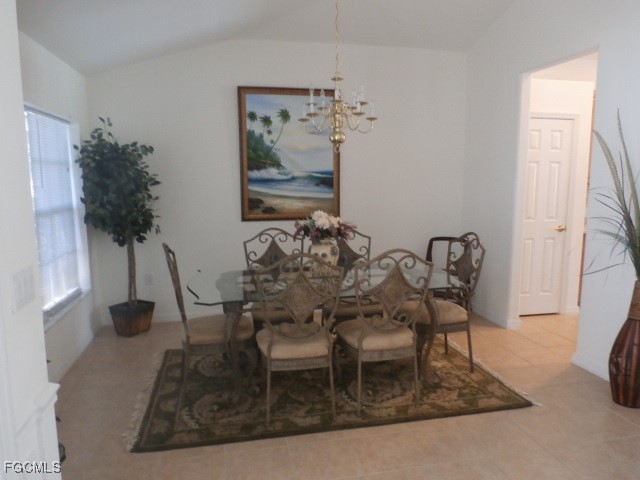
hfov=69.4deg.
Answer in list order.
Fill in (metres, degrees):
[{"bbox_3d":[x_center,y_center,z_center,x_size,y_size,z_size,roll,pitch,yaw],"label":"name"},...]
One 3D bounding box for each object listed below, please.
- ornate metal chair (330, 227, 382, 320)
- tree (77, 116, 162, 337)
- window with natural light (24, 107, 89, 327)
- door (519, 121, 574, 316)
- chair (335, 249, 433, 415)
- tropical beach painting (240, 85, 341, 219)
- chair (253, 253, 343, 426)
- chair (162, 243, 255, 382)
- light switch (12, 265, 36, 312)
[{"bbox_3d":[0.244,0.441,3.737,0.500,1.040,0.580,-2,8,-11],"label":"ornate metal chair"},{"bbox_3d":[-1.792,-0.097,4.214,0.700,1.980,0.660,-2,8,-11],"label":"tree"},{"bbox_3d":[-2.084,-0.221,3.738,0.110,1.540,0.940,-2,8,-11],"label":"window with natural light"},{"bbox_3d":[2.268,-0.213,4.809,0.620,2.030,0.050,-2,8,-11],"label":"door"},{"bbox_3d":[0.395,0.532,3.039,0.500,1.040,0.580,-2,8,-14],"label":"chair"},{"bbox_3d":[-0.288,-0.856,4.699,1.030,1.310,0.050,-2,8,-11],"label":"tropical beach painting"},{"bbox_3d":[-0.142,0.553,2.893,0.500,1.040,0.580,-1,8,-10],"label":"chair"},{"bbox_3d":[-0.763,0.512,3.209,0.580,1.040,0.500,-3,8,-18],"label":"chair"},{"bbox_3d":[-0.931,0.149,1.471,0.014,0.117,0.148,-2,8,-11],"label":"light switch"}]

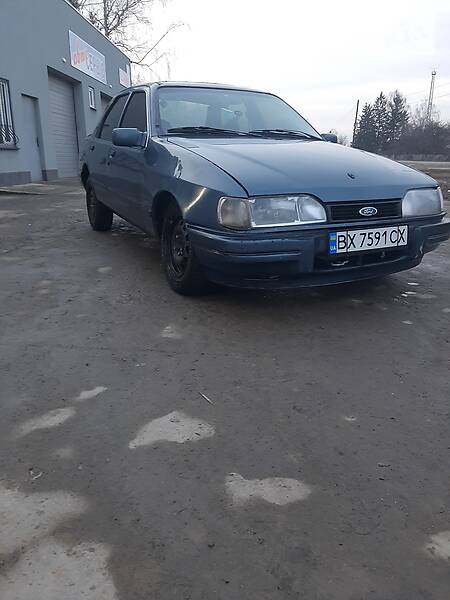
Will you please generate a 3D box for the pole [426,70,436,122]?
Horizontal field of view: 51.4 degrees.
[{"bbox_3d":[29.315,-26.332,67.203,0.700,11.910,0.700,7,19,21],"label":"pole"}]

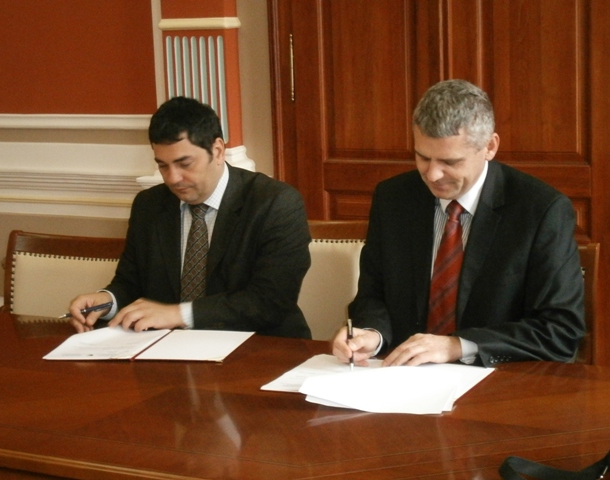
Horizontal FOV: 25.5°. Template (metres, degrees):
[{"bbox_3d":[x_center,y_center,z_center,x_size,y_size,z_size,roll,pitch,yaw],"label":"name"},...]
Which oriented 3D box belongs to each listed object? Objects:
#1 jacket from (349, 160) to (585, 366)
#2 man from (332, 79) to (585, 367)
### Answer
[{"bbox_3d":[0.407,0.188,3.172,0.570,0.740,0.520,2,10,24],"label":"jacket"},{"bbox_3d":[0.396,0.306,3.160,0.580,1.350,0.750,2,10,24],"label":"man"}]

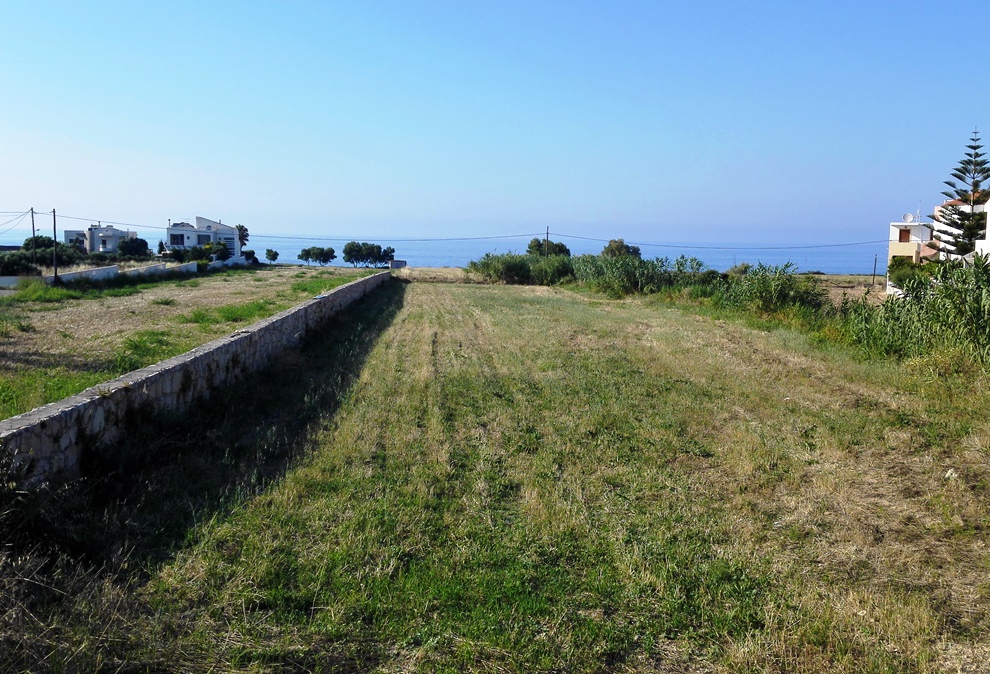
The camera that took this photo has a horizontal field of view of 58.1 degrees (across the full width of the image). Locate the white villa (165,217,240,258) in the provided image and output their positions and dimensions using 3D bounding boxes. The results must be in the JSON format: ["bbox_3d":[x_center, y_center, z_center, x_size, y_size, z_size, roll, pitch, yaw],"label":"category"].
[{"bbox_3d":[-56.357,-19.107,172.432,13.200,7.800,10.500,-1,7,-19],"label":"white villa"}]

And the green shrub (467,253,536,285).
[{"bbox_3d":[0.555,-7.211,94.184,6.800,3.330,5.000,1,6,0],"label":"green shrub"}]

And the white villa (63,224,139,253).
[{"bbox_3d":[-83.997,-20.672,190.347,14.800,6.270,10.500,-2,7,-23],"label":"white villa"}]

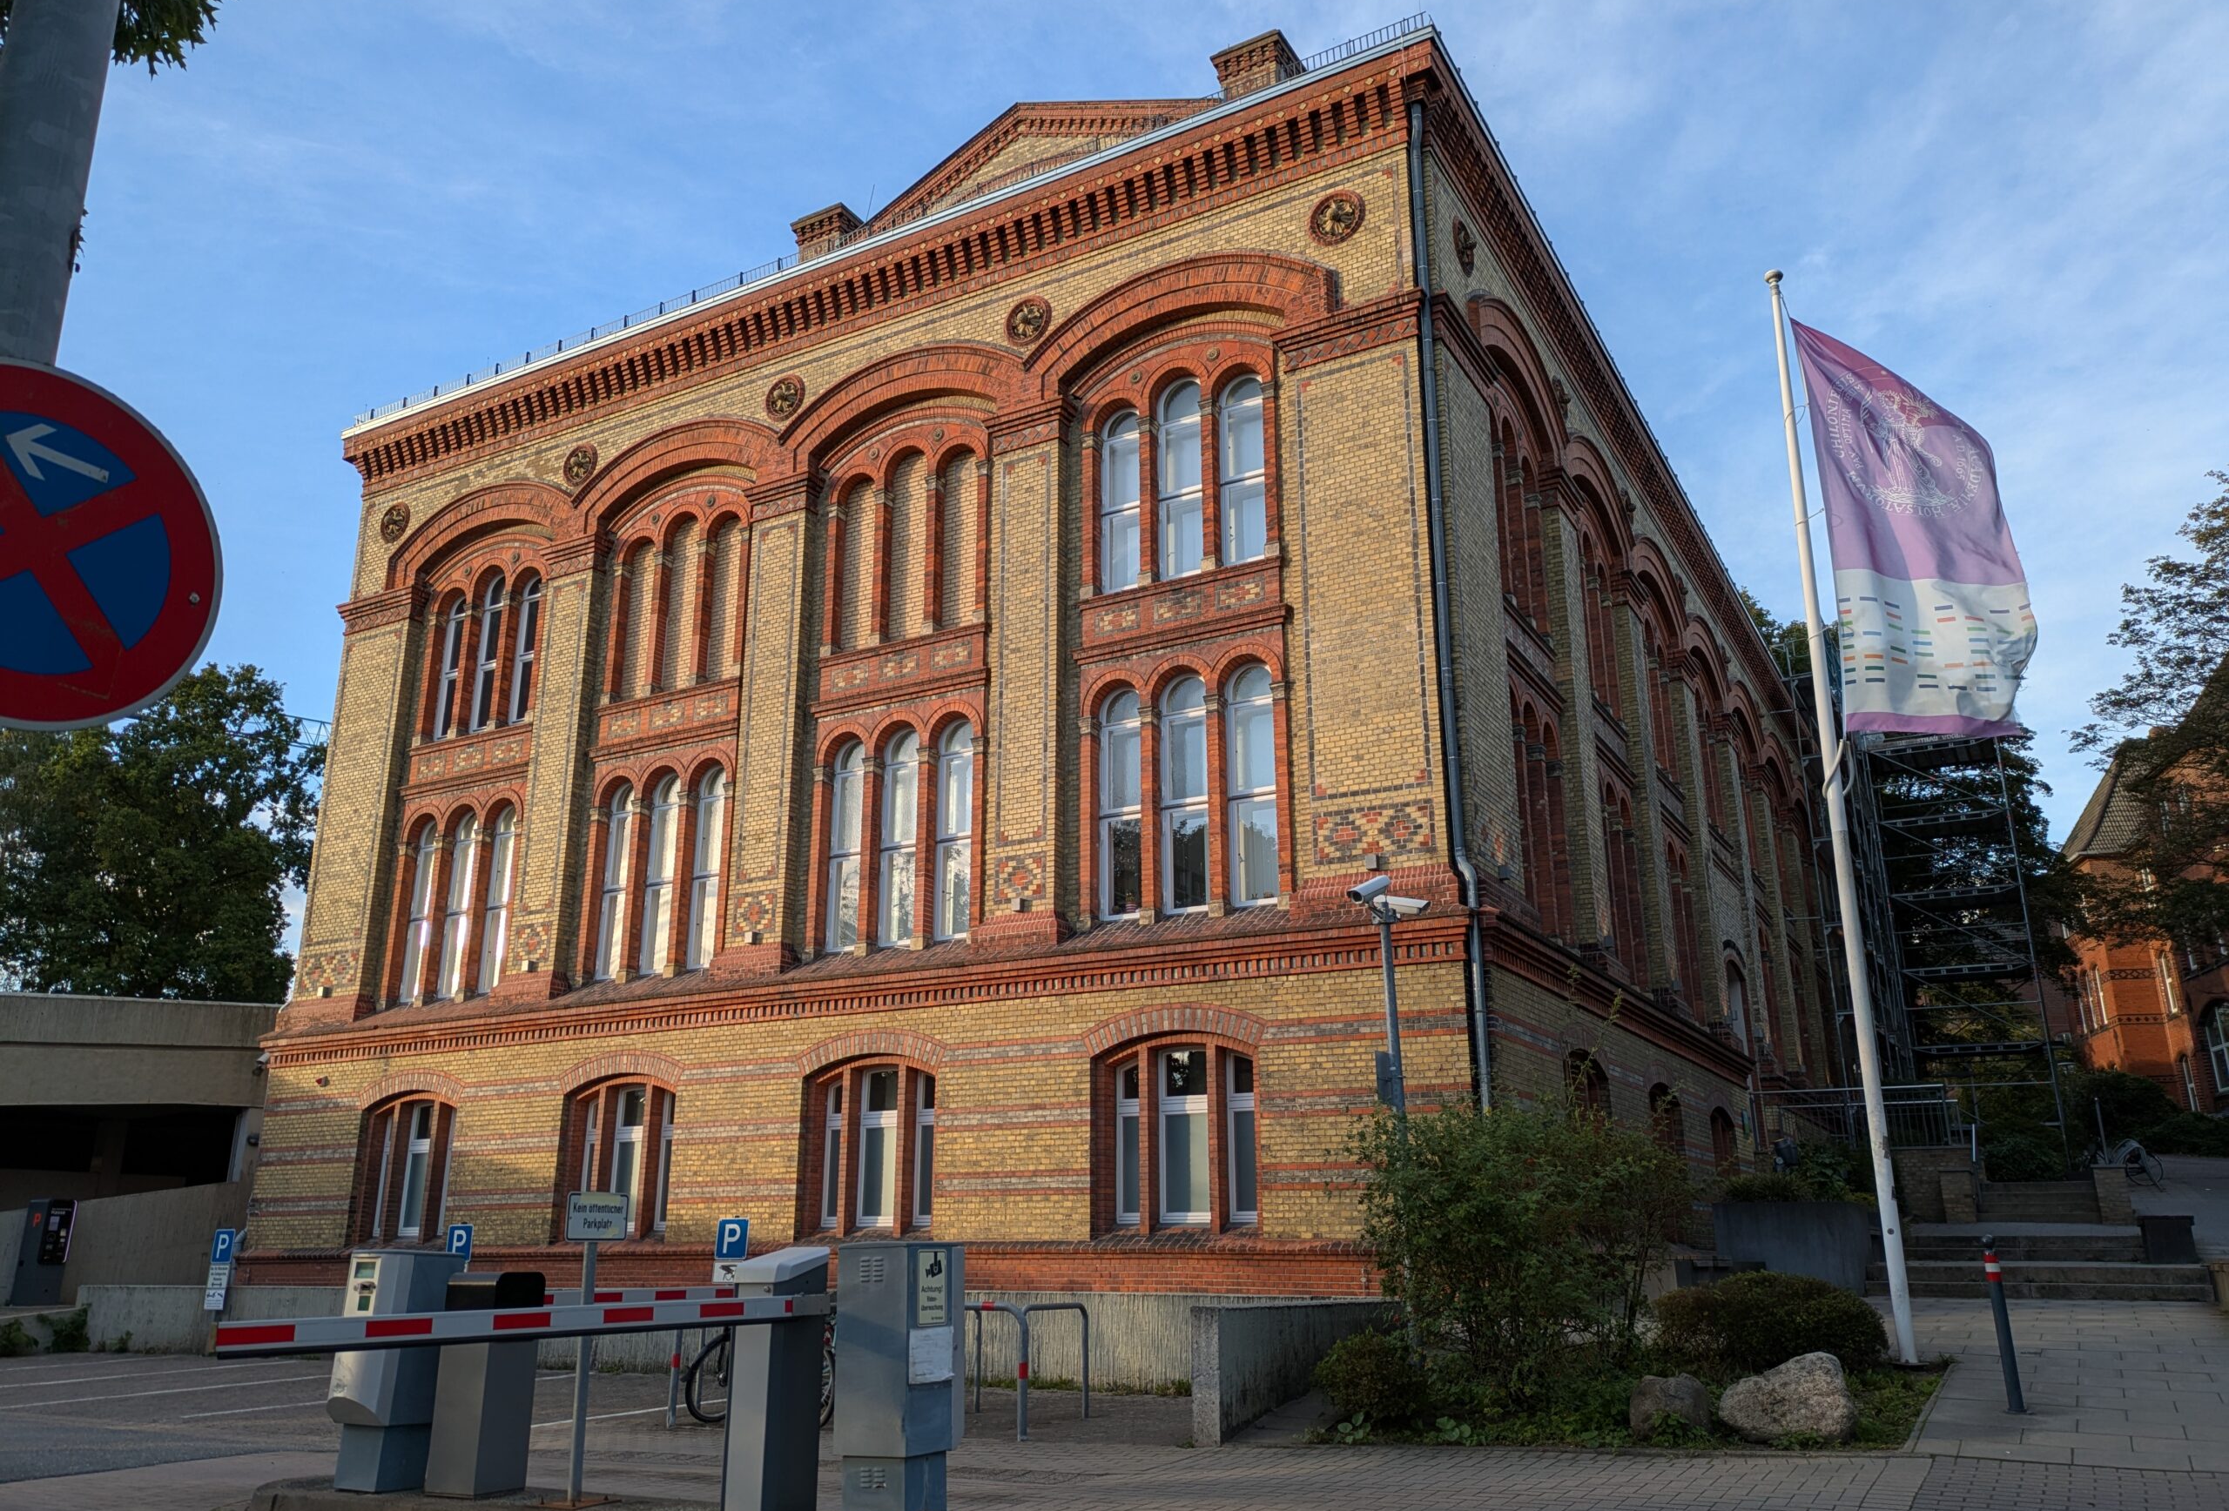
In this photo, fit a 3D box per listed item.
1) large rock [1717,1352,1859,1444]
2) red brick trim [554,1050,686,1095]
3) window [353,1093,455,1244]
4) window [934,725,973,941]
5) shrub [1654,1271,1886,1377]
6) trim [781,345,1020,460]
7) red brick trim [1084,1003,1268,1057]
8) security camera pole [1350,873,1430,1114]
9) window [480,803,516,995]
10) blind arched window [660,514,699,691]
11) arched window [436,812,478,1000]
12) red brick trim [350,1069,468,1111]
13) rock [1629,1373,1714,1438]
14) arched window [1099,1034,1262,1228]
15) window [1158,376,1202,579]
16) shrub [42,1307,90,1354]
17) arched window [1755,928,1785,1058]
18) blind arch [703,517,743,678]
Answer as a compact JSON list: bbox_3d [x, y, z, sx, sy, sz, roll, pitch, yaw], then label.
[{"bbox_3d":[3.676,3.514,8.784,0.780,0.520,0.520,-7,-18,20],"label":"large rock"},{"bbox_3d":[-7.473,4.800,24.451,2.740,0.630,0.180,-10,-20,28],"label":"red brick trim"},{"bbox_3d":[-11.593,6.892,26.852,2.380,2.500,0.350,-10,-19,28],"label":"window"},{"bbox_3d":[-2.302,1.041,23.686,0.800,3.330,0.250,-10,-19,28],"label":"window"},{"bbox_3d":[4.611,3.992,11.325,1.520,0.680,1.250,-7,-18,20],"label":"shrub"},{"bbox_3d":[-3.307,-5.533,25.350,4.660,1.250,0.450,-10,-19,28],"label":"trim"},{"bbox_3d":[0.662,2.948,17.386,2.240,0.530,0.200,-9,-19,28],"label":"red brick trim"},{"bbox_3d":[2.059,2.649,11.808,0.580,3.590,0.500,-3,-17,10],"label":"security camera pole"},{"bbox_3d":[-10.541,2.475,27.911,0.780,3.280,0.170,-10,-20,28],"label":"window"},{"bbox_3d":[-7.313,-2.601,27.270,0.740,3.120,0.220,-10,-19,28],"label":"blind arched window"},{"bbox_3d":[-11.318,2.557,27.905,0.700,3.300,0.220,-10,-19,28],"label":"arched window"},{"bbox_3d":[-11.724,5.614,27.015,2.600,0.660,0.200,-10,-19,28],"label":"red brick trim"},{"bbox_3d":[3.069,3.596,8.869,0.470,0.380,0.400,-5,-18,17],"label":"rock"},{"bbox_3d":[0.789,4.629,19.670,2.250,2.280,0.320,-10,-19,28],"label":"arched window"},{"bbox_3d":[1.013,-4.056,23.287,0.820,3.140,0.250,-10,-19,28],"label":"window"},{"bbox_3d":[-14.270,7.821,21.920,0.680,0.660,0.500,10,-20,-30],"label":"shrub"},{"bbox_3d":[16.364,5.953,40.190,0.300,3.200,0.900,-10,-19,28],"label":"arched window"},{"bbox_3d":[-6.556,-2.720,27.204,0.820,2.950,0.270,-10,-19,28],"label":"blind arch"}]

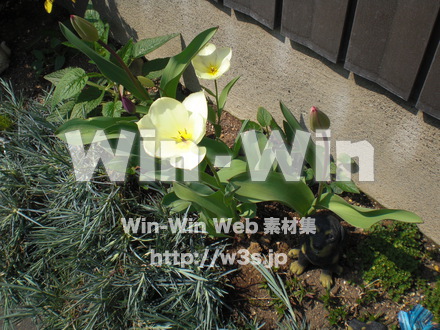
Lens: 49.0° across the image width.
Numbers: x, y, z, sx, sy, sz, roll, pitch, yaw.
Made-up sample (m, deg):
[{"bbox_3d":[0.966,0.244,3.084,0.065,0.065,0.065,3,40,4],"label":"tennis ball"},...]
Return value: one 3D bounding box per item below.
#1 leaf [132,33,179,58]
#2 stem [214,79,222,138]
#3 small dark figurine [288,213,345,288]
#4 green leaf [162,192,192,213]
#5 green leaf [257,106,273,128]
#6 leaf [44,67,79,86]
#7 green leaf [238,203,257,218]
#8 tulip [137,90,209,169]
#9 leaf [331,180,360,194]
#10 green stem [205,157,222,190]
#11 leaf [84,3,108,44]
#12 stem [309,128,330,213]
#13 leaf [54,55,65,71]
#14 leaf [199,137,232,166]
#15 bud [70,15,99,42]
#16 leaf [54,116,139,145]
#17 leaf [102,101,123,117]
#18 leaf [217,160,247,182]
[{"bbox_3d":[-0.150,-0.283,1.130,0.110,0.020,0.045,-24,80,0],"label":"leaf"},{"bbox_3d":[-0.006,-0.115,1.022,0.009,0.181,0.009,-1,53,1],"label":"stem"},{"bbox_3d":[0.174,0.141,0.837,0.090,0.115,0.092,17,51,16],"label":"small dark figurine"},{"bbox_3d":[-0.082,0.074,0.930,0.054,0.018,0.036,0,69,0],"label":"green leaf"},{"bbox_3d":[0.090,-0.097,0.980,0.034,0.044,0.014,-12,13,1],"label":"green leaf"},{"bbox_3d":[-0.373,-0.210,1.140,0.076,0.018,0.046,-8,78,-15],"label":"leaf"},{"bbox_3d":[0.052,0.087,0.920,0.034,0.022,0.030,-2,48,0],"label":"green leaf"},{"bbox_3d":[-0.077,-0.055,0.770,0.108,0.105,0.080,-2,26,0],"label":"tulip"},{"bbox_3d":[0.245,0.044,0.945,0.058,0.018,0.026,-2,48,0],"label":"leaf"},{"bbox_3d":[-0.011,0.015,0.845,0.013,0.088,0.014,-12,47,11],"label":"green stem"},{"bbox_3d":[-0.305,-0.353,1.200,0.048,0.099,0.025,-18,24,-9],"label":"leaf"},{"bbox_3d":[0.177,0.010,0.860,0.020,0.210,0.022,-2,48,0],"label":"stem"},{"bbox_3d":[-0.409,-0.261,1.230,0.024,0.012,0.047,8,65,-7],"label":"leaf"},{"bbox_3d":[-0.008,-0.027,0.890,0.058,0.035,0.042,-2,48,0],"label":"leaf"},{"bbox_3d":[-0.280,-0.283,1.000,0.038,0.075,0.038,-45,31,0],"label":"bud"},{"bbox_3d":[-0.233,-0.065,0.910,0.158,0.035,0.045,-2,48,0],"label":"leaf"},{"bbox_3d":[-0.245,-0.126,1.105,0.043,0.015,0.052,-2,55,-6],"label":"leaf"},{"bbox_3d":[0.022,0.010,0.865,0.056,0.030,0.038,-2,48,0],"label":"leaf"}]

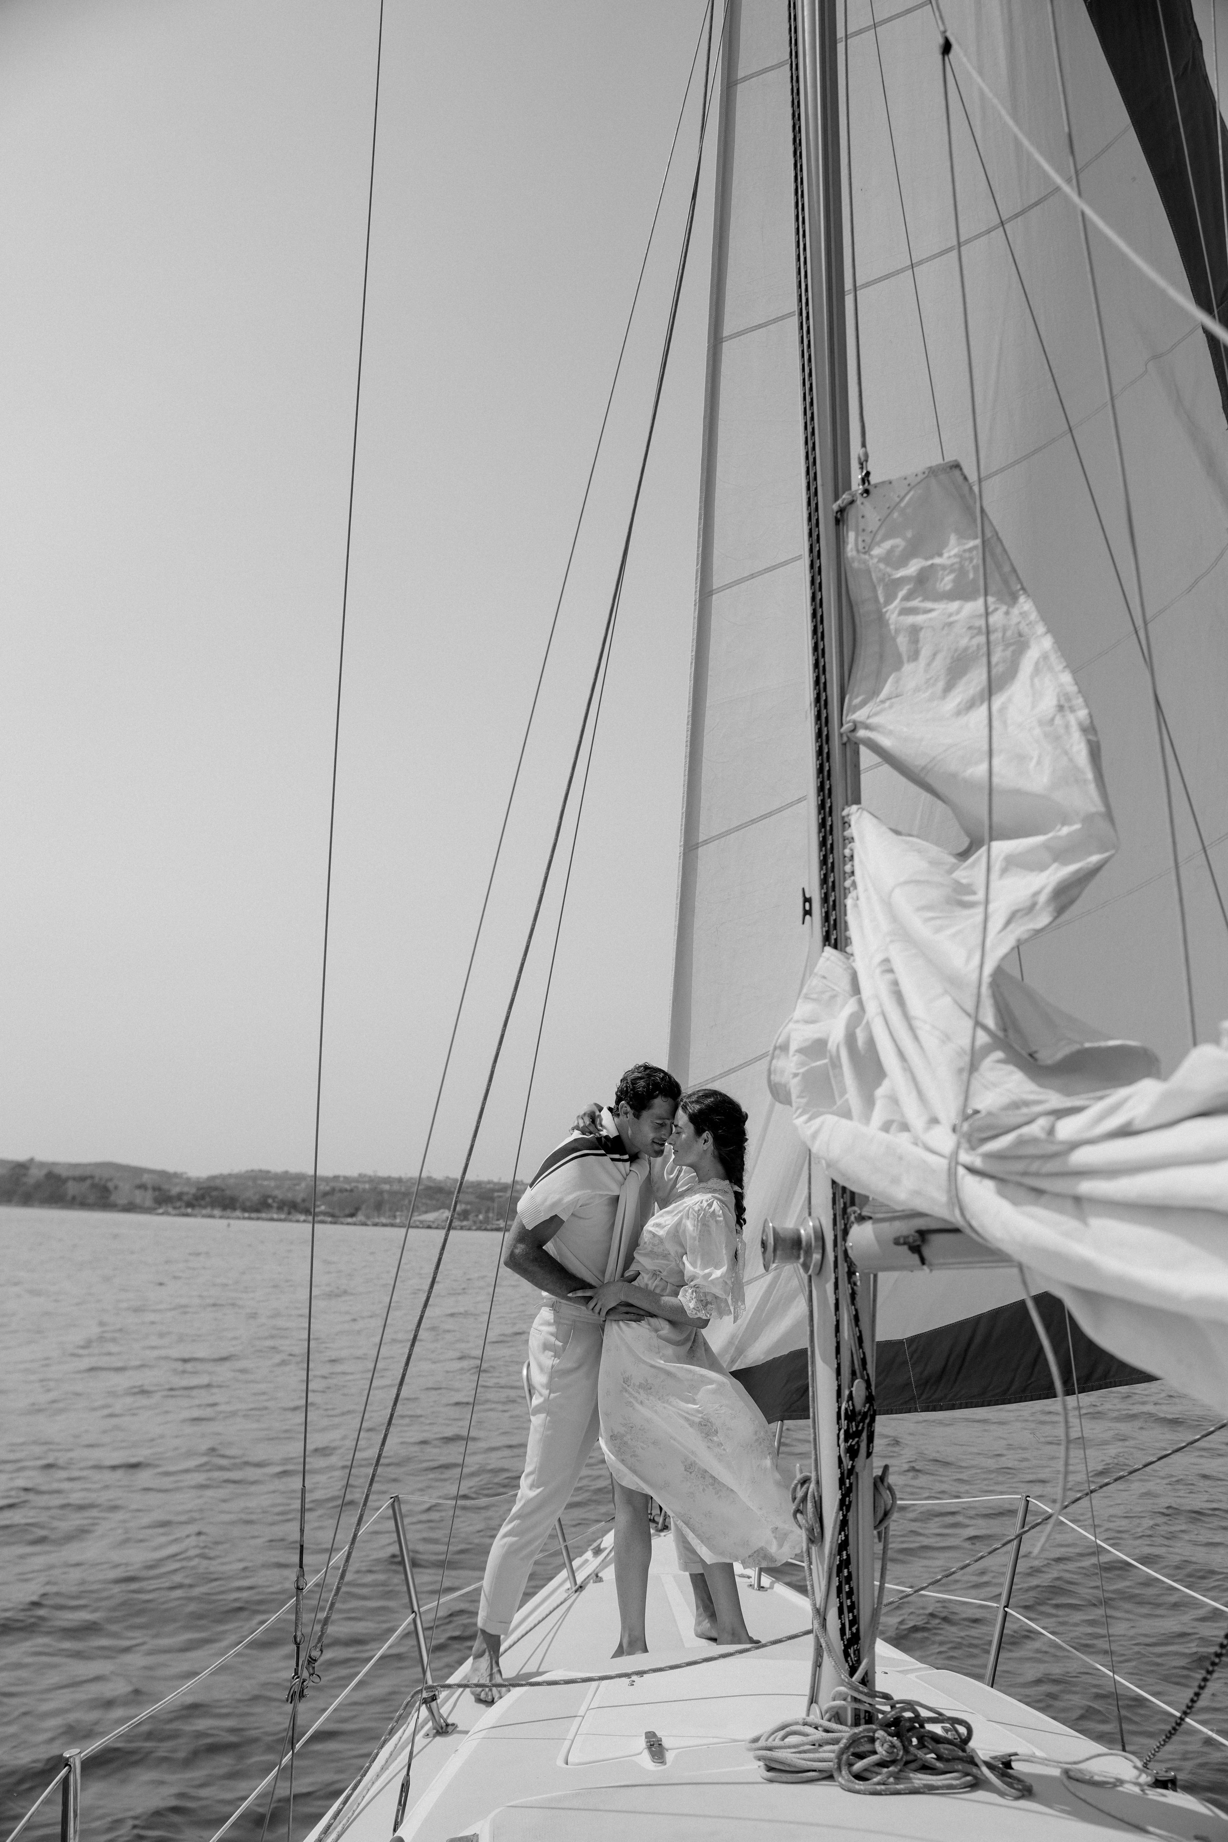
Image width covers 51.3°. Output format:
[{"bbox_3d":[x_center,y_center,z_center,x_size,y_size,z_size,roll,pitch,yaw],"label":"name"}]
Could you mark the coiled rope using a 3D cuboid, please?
[{"bbox_3d":[0.494,1.527,2.431,0.490,0.115,0.320,3,-14,0],"label":"coiled rope"}]

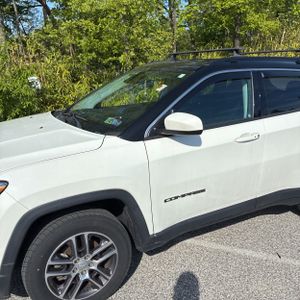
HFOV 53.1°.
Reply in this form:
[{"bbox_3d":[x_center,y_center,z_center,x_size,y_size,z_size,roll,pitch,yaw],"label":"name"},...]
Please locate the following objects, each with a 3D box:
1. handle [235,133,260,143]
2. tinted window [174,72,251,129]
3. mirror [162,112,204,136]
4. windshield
[{"bbox_3d":[0.773,-0.097,2.370,0.240,0.048,0.055,-10,17,-27],"label":"handle"},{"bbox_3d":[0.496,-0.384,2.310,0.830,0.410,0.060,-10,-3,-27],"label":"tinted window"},{"bbox_3d":[0.220,-0.173,2.012,0.160,0.165,0.225,-10,17,-27],"label":"mirror"},{"bbox_3d":[-0.270,-0.514,2.713,0.900,0.130,1.380,-37,28,-17],"label":"windshield"}]

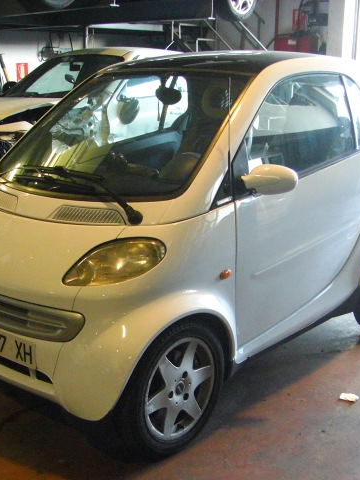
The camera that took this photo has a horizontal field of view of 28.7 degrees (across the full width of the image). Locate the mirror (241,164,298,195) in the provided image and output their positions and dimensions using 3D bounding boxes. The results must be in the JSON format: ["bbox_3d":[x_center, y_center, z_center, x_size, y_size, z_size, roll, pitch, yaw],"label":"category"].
[{"bbox_3d":[0.354,-0.248,2.790,0.210,0.140,0.140,12,18,40],"label":"mirror"}]

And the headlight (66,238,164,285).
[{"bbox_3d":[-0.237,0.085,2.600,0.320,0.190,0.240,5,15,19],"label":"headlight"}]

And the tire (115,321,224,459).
[{"bbox_3d":[-0.046,0.564,2.754,0.155,0.565,0.565,12,18,40],"label":"tire"}]

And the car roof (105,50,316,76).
[{"bbox_3d":[0.207,-0.918,3.653,1.020,0.100,0.860,12,18,40],"label":"car roof"}]

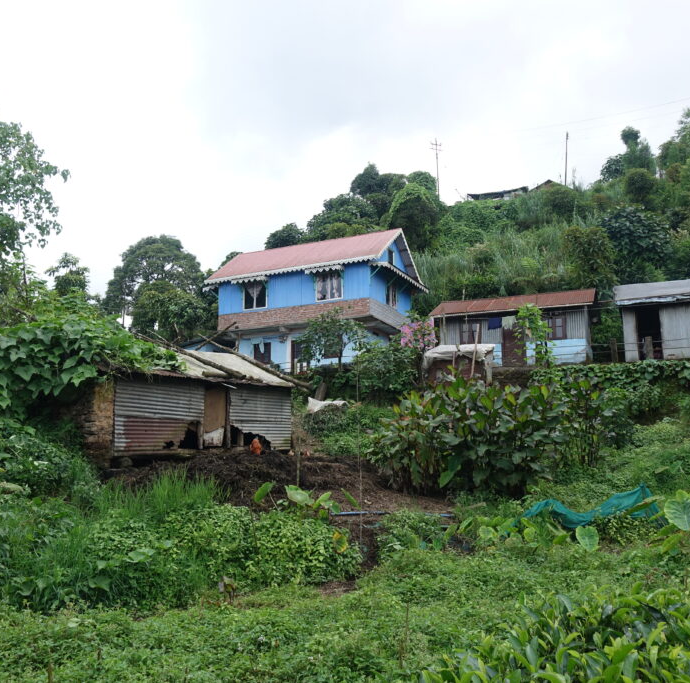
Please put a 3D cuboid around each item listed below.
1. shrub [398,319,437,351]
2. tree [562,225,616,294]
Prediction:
[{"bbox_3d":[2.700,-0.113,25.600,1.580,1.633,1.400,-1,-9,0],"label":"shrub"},{"bbox_3d":[11.281,-3.530,31.500,2.532,3.700,2.500,-1,-9,0],"label":"tree"}]

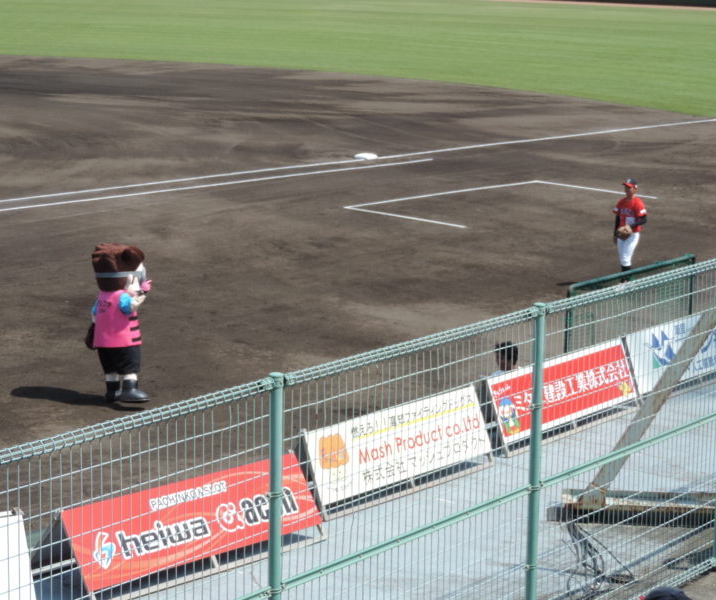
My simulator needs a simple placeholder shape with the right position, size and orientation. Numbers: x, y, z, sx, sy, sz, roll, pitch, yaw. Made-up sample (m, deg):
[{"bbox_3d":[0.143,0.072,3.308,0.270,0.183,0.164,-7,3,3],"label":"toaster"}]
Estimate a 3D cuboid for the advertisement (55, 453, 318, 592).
[{"bbox_3d":[-0.948,1.282,12.132,1.820,0.465,0.060,-10,-14,-46],"label":"advertisement"}]

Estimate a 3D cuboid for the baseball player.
[{"bbox_3d":[4.208,-1.017,32.299,0.520,1.738,0.420,9,14,37],"label":"baseball player"}]

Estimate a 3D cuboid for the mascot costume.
[{"bbox_3d":[-2.780,0.279,24.350,0.720,1.835,0.640,-8,14,-38],"label":"mascot costume"}]

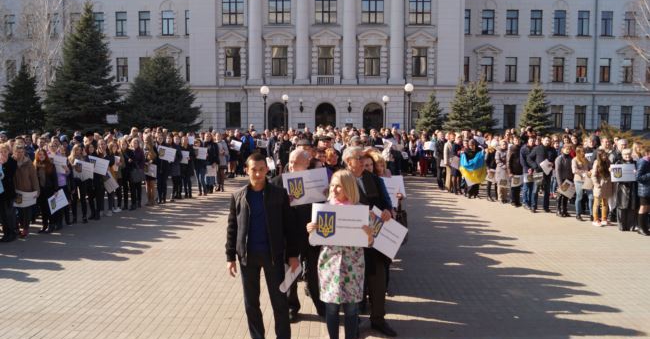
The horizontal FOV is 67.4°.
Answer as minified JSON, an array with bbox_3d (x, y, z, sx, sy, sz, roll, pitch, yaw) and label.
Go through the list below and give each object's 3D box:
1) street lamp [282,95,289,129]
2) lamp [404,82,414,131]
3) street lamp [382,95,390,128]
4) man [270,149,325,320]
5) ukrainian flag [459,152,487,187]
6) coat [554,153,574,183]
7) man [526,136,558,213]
[{"bbox_3d":[-2.641,-2.875,32.675,0.420,4.269,0.420,0,5,0],"label":"street lamp"},{"bbox_3d":[4.155,-2.132,24.173,0.420,4.220,0.420,0,5,0],"label":"lamp"},{"bbox_3d":[4.075,-2.831,32.673,0.420,4.222,0.420,0,5,0],"label":"street lamp"},{"bbox_3d":[-0.266,0.669,4.995,0.560,1.748,0.420,0,5,3],"label":"man"},{"bbox_3d":[4.212,0.000,13.914,0.783,1.028,0.300,2,5,20],"label":"ukrainian flag"},{"bbox_3d":[5.539,-0.023,11.246,0.450,0.715,0.300,2,5,18],"label":"coat"},{"bbox_3d":[5.266,0.107,11.720,0.660,1.800,0.420,0,5,-6],"label":"man"}]

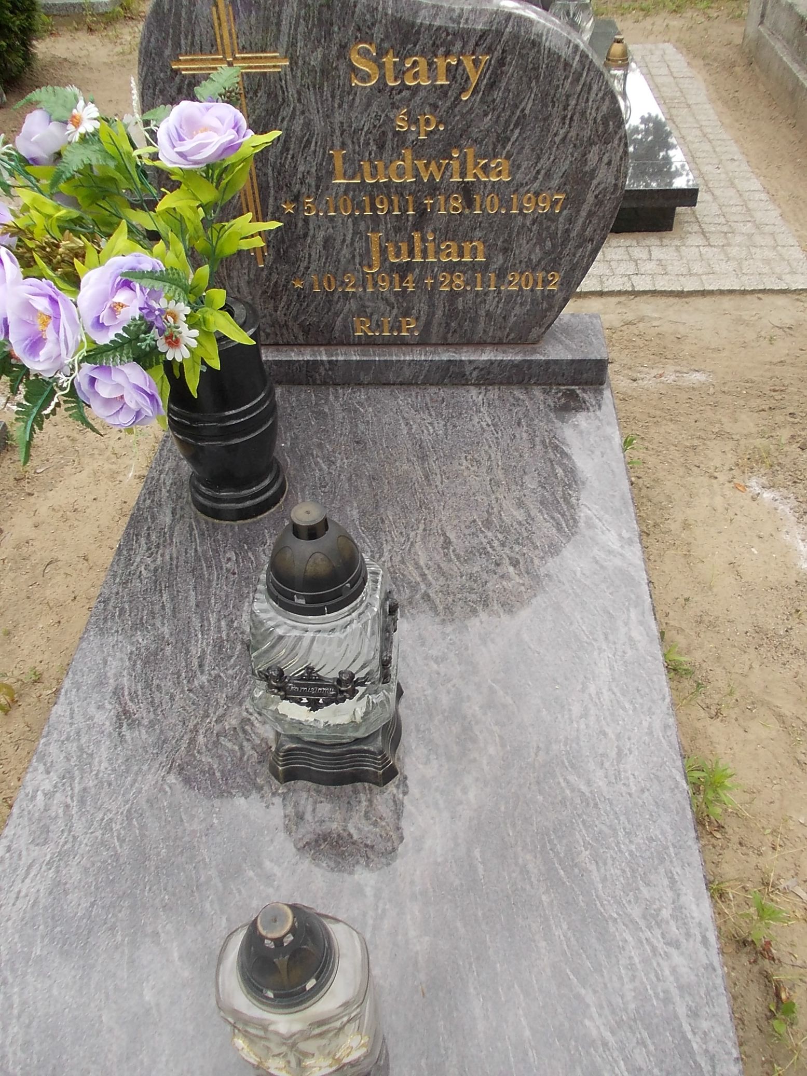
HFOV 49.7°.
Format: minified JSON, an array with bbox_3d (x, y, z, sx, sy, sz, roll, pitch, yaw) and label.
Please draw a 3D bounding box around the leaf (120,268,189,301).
[{"bbox_3d":[-0.316,-0.323,1.110,0.090,0.025,0.036,18,76,-20],"label":"leaf"}]

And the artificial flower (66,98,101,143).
[{"bbox_3d":[-0.419,-0.547,1.140,0.053,0.053,0.021,9,15,37],"label":"artificial flower"}]

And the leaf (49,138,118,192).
[{"bbox_3d":[-0.415,-0.484,1.130,0.095,0.052,0.032,-26,18,-8],"label":"leaf"}]

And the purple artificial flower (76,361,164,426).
[{"bbox_3d":[-0.360,-0.182,1.100,0.108,0.090,0.060,8,28,-20],"label":"purple artificial flower"}]

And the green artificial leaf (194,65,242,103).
[{"bbox_3d":[-0.241,-0.589,1.131,0.059,0.048,0.027,1,21,2],"label":"green artificial leaf"}]

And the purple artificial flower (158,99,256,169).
[{"bbox_3d":[-0.249,-0.504,1.090,0.118,0.060,0.100,-11,70,-8],"label":"purple artificial flower"}]

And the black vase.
[{"bbox_3d":[-0.279,-0.195,1.348,0.167,0.323,0.167,0,44,2],"label":"black vase"}]

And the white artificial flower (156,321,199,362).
[{"bbox_3d":[-0.290,-0.253,1.120,0.055,0.053,0.022,-16,22,-12],"label":"white artificial flower"}]

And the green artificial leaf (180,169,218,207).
[{"bbox_3d":[-0.258,-0.443,1.100,0.030,0.058,0.018,-49,14,9],"label":"green artificial leaf"}]

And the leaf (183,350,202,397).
[{"bbox_3d":[-0.280,-0.222,1.154,0.026,0.076,0.033,0,44,2],"label":"leaf"}]

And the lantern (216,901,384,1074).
[{"bbox_3d":[-0.091,0.390,0.749,0.138,0.304,0.138,0,44,2],"label":"lantern"}]

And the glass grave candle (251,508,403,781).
[{"bbox_3d":[-0.087,0.110,0.980,0.166,0.385,0.166,0,44,2],"label":"glass grave candle"}]

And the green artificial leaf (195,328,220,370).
[{"bbox_3d":[-0.259,-0.249,1.150,0.025,0.056,0.018,-30,24,-5],"label":"green artificial leaf"}]

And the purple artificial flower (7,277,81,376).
[{"bbox_3d":[-0.462,-0.272,1.121,0.116,0.116,0.081,8,14,33],"label":"purple artificial flower"}]

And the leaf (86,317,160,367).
[{"bbox_3d":[-0.348,-0.244,1.080,0.098,0.052,0.028,-26,15,-11],"label":"leaf"}]

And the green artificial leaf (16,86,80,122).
[{"bbox_3d":[-0.473,-0.577,1.159,0.084,0.048,0.030,1,21,2],"label":"green artificial leaf"}]

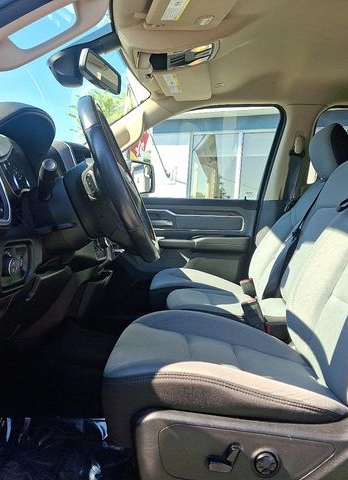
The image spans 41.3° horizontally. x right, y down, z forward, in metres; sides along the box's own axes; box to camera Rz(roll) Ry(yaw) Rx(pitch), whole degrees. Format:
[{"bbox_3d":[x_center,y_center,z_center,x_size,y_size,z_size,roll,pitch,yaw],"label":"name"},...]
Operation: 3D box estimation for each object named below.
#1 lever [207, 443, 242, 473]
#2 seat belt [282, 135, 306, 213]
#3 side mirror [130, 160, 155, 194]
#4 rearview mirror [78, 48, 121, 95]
[{"bbox_3d":[0.079,0.334,0.710,0.052,0.042,0.025,4,-1,0],"label":"lever"},{"bbox_3d":[0.566,-0.312,2.170,0.065,0.390,0.055,9,8,-1],"label":"seat belt"},{"bbox_3d":[-0.205,-0.345,2.560,0.115,0.185,0.230,4,-1,27],"label":"side mirror"},{"bbox_3d":[-0.228,-0.517,1.445,0.042,0.068,0.245,8,0,19],"label":"rearview mirror"}]

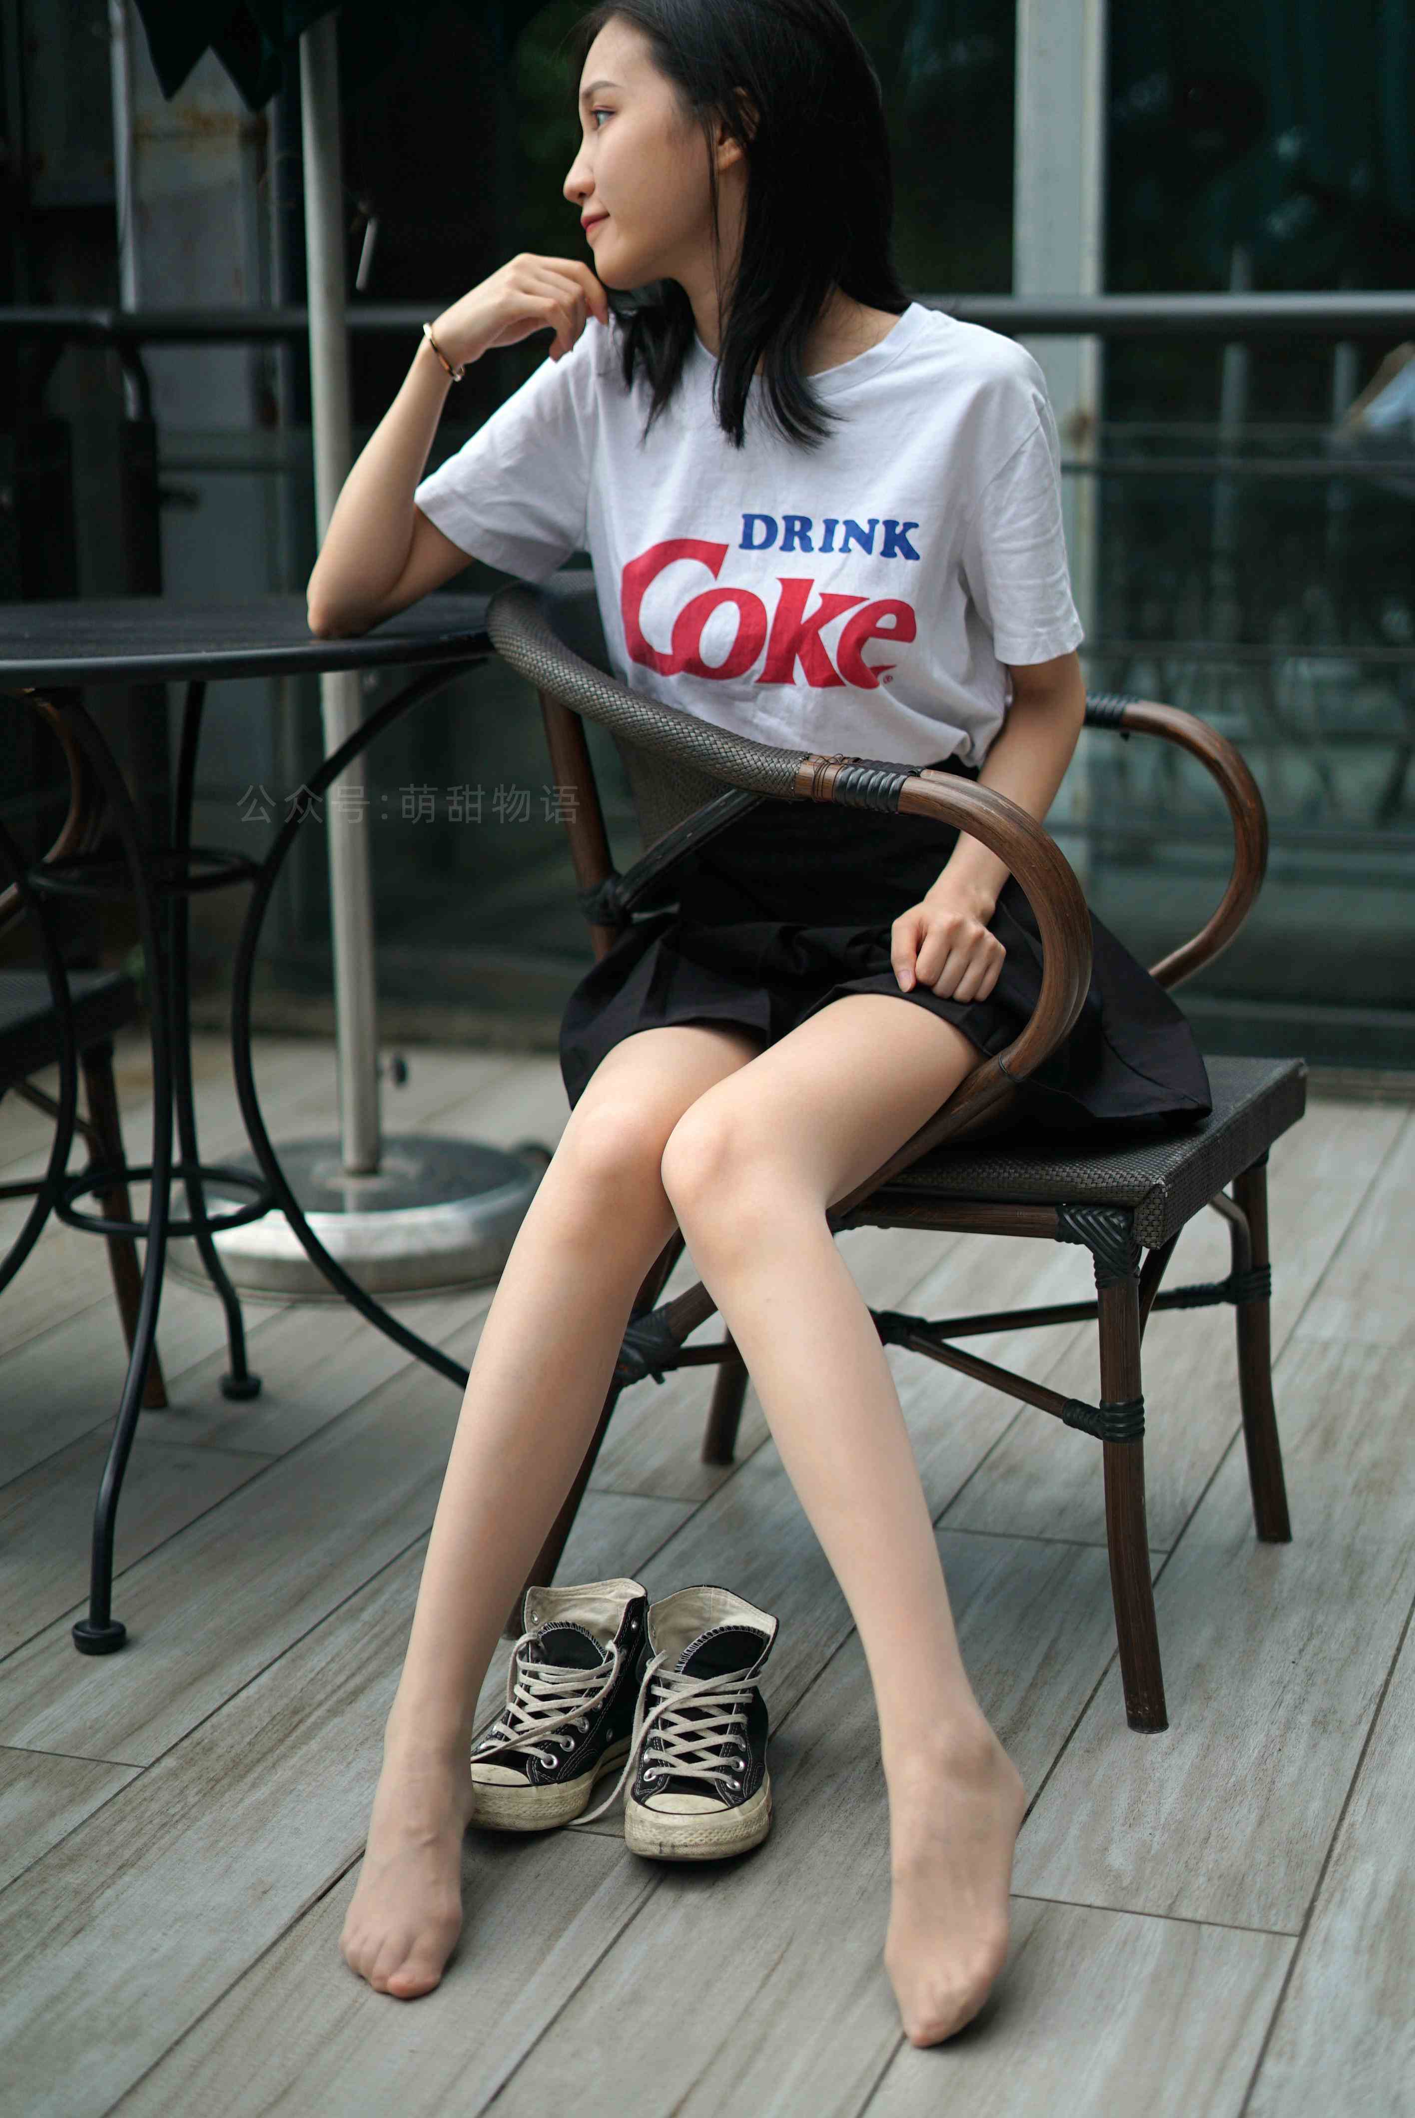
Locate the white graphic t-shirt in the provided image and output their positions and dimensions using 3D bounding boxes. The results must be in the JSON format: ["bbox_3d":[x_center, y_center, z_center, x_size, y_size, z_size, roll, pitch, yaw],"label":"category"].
[{"bbox_3d":[0.034,-0.386,2.197,0.476,0.360,0.263,0,13,11],"label":"white graphic t-shirt"}]

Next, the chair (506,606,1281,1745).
[{"bbox_3d":[0.138,0.025,2.326,0.605,0.810,0.543,4,14,26],"label":"chair"}]

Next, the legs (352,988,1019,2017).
[{"bbox_3d":[0.041,0.248,1.986,0.397,0.532,0.619,1,13,14],"label":"legs"}]

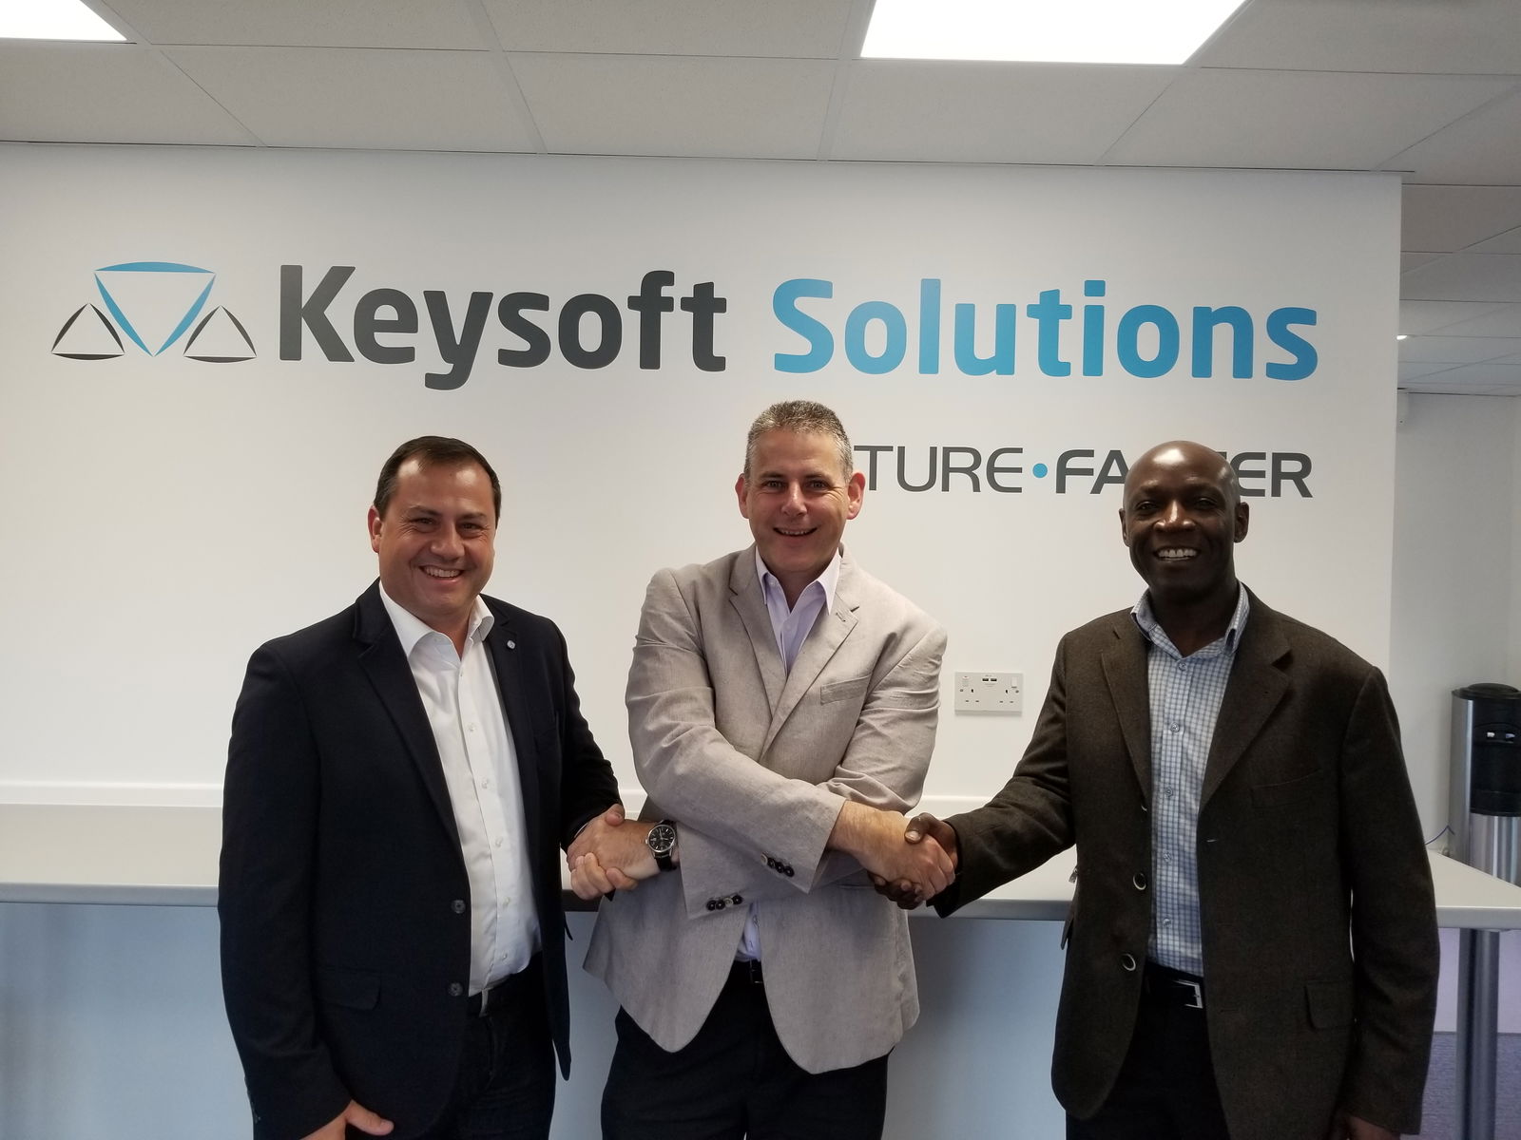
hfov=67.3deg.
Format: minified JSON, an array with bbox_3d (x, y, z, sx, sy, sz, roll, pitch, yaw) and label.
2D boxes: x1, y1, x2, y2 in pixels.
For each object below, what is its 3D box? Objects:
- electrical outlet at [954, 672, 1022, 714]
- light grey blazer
[{"bbox_3d":[0.496,0.267,2.484,0.147,0.087,0.013,1,1,-1],"label":"electrical outlet"},{"bbox_3d":[0.008,0.330,1.630,0.520,0.735,0.360,1,1,5],"label":"light grey blazer"}]

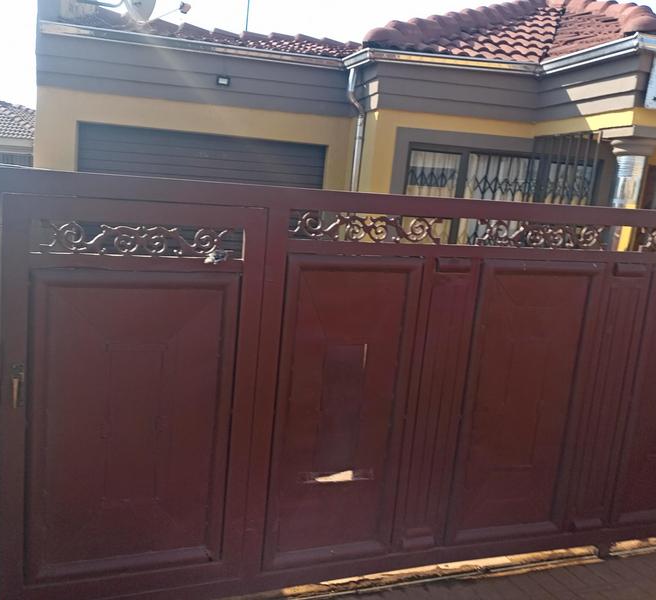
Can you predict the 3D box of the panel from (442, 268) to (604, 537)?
[{"bbox_3d":[0.902,0.468,2.800,0.645,1.270,0.050,1,9,-19],"label":"panel"}]

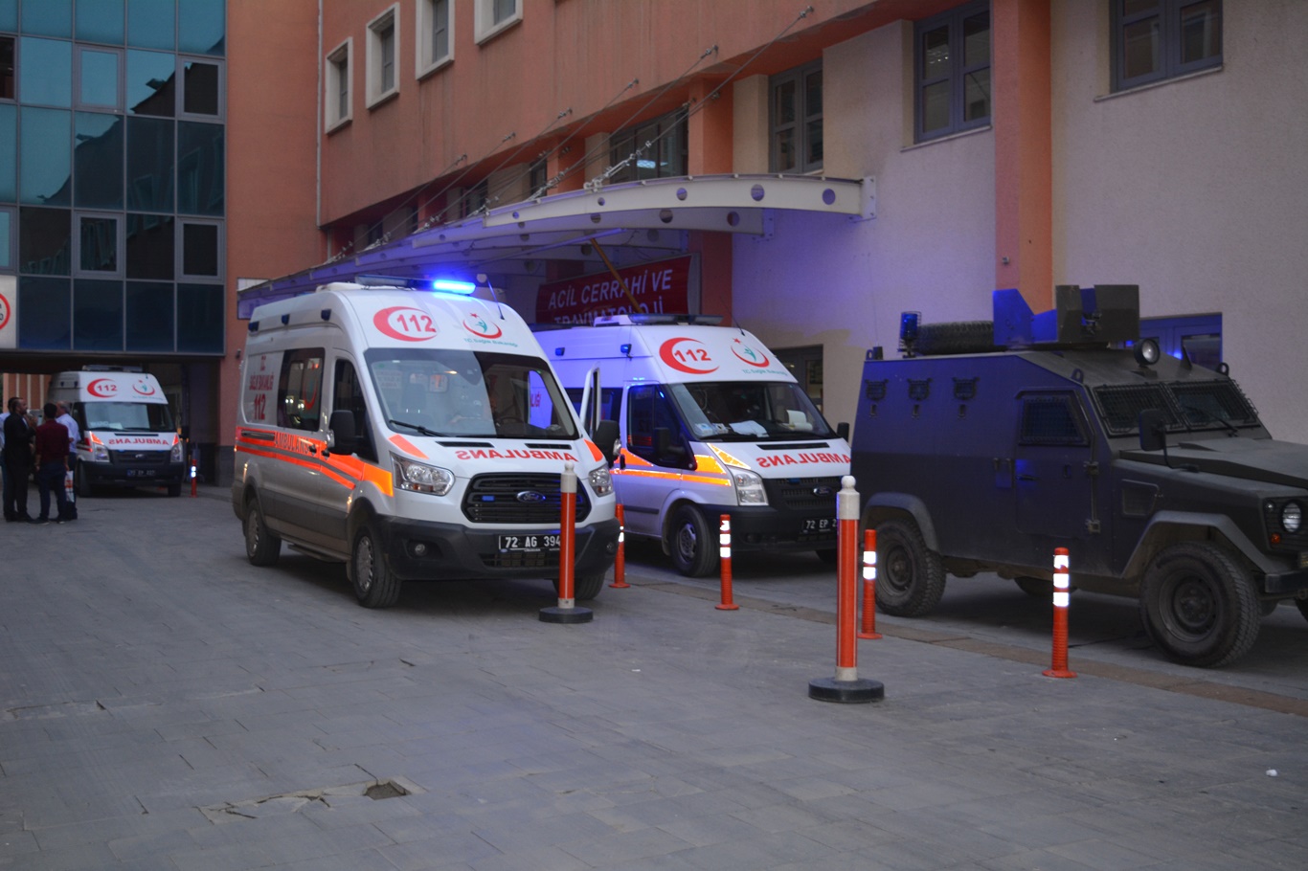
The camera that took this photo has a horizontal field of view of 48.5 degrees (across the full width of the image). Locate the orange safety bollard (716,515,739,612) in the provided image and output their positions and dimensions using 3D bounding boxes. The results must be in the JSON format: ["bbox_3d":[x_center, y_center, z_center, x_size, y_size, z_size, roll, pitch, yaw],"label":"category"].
[{"bbox_3d":[0.580,0.988,11.342,0.190,0.740,0.190,0,0,0],"label":"orange safety bollard"}]

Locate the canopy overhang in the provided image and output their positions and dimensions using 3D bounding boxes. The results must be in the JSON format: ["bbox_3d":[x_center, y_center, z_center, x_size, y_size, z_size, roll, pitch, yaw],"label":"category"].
[{"bbox_3d":[-2.070,-2.552,20.124,4.830,1.070,9.940,1,0,-30],"label":"canopy overhang"}]

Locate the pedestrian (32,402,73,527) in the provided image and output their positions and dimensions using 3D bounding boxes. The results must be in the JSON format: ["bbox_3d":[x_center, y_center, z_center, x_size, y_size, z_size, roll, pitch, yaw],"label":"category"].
[{"bbox_3d":[-8.724,0.387,21.060,0.570,1.700,0.400,0,0,-12],"label":"pedestrian"}]

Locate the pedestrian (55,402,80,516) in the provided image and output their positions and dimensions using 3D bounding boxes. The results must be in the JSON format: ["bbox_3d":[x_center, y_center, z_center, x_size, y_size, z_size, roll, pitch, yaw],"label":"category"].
[{"bbox_3d":[-8.727,0.393,21.619,0.500,1.690,0.500,0,0,6],"label":"pedestrian"}]

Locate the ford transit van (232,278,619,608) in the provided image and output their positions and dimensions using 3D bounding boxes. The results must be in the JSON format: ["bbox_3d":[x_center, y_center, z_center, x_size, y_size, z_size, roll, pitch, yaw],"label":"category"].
[{"bbox_3d":[-2.214,-0.020,13.261,2.220,2.680,5.920,1,0,-28],"label":"ford transit van"}]

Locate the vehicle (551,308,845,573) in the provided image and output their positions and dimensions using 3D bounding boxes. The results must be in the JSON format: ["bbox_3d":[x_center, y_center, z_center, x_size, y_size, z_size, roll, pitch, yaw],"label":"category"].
[{"bbox_3d":[0.209,0.030,16.109,2.150,2.640,5.600,1,0,-30],"label":"vehicle"}]

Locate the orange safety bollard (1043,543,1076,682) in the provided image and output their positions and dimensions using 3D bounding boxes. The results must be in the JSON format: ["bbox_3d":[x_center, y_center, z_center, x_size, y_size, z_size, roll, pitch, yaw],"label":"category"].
[{"bbox_3d":[2.330,1.009,8.324,0.190,0.740,0.190,0,0,0],"label":"orange safety bollard"}]

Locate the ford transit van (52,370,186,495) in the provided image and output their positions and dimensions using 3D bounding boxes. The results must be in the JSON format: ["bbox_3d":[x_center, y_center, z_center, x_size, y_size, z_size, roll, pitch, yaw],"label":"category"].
[{"bbox_3d":[-11.228,-0.105,30.159,2.150,2.620,5.600,1,0,-28],"label":"ford transit van"}]

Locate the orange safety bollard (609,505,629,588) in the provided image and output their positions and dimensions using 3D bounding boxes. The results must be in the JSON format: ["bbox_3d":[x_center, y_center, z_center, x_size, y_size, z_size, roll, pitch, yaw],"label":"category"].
[{"bbox_3d":[-0.308,0.977,12.892,0.190,0.740,0.190,0,0,0],"label":"orange safety bollard"}]

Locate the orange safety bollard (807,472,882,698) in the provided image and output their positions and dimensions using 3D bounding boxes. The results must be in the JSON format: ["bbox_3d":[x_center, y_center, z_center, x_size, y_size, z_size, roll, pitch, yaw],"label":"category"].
[{"bbox_3d":[1.023,0.790,7.654,0.393,1.138,0.393,0,0,0],"label":"orange safety bollard"}]

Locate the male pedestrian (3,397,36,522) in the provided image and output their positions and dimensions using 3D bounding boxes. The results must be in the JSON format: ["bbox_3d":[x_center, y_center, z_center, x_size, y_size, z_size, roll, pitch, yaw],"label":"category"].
[{"bbox_3d":[-9.286,0.359,21.263,0.480,1.740,0.520,0,0,0],"label":"male pedestrian"}]

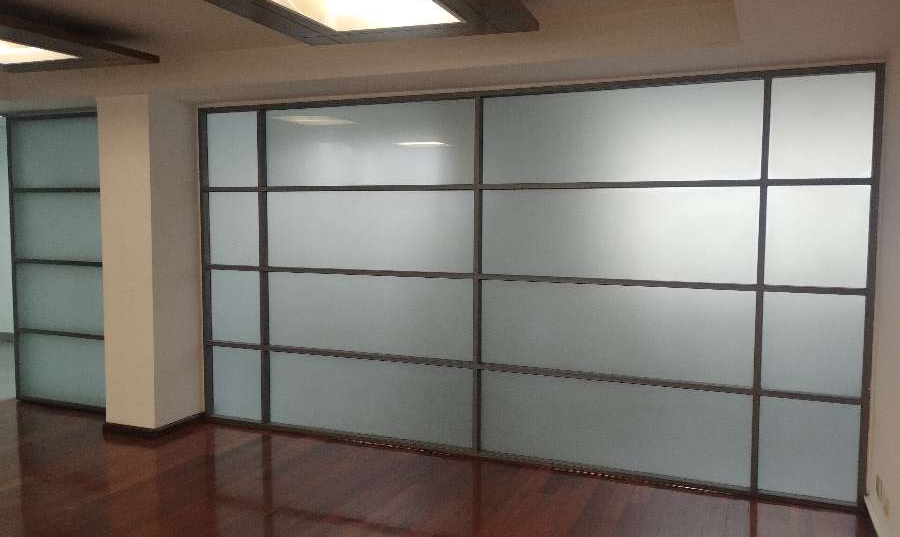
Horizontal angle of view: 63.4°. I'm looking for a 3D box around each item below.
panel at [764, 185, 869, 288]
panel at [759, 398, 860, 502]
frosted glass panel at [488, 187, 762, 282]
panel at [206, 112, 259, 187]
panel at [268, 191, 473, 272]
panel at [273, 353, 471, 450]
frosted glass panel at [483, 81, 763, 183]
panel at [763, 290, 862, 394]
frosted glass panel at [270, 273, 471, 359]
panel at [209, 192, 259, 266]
[{"bbox_3d":[1.899,-0.165,3.776,0.486,0.532,0.040,2,5,23],"label":"panel"},{"bbox_3d":[1.951,0.980,3.971,0.492,0.532,0.038,2,5,23],"label":"panel"},{"bbox_3d":[0.958,-0.205,4.332,1.622,0.539,0.040,2,5,23],"label":"frosted glass panel"},{"bbox_3d":[-1.584,-0.861,5.322,0.446,0.537,0.038,2,5,23],"label":"panel"},{"bbox_3d":[-0.565,-0.250,4.818,1.563,0.532,0.040,2,5,23],"label":"panel"},{"bbox_3d":[-0.569,0.869,4.900,1.563,0.527,0.040,2,5,23],"label":"panel"},{"bbox_3d":[0.953,-0.777,4.264,1.613,0.537,0.038,2,5,23],"label":"frosted glass panel"},{"bbox_3d":[1.964,0.405,3.952,0.493,0.538,0.040,2,5,23],"label":"panel"},{"bbox_3d":[-0.567,0.308,4.859,1.563,0.534,0.040,2,5,23],"label":"frosted glass panel"},{"bbox_3d":[-1.592,-0.291,5.402,0.449,0.539,0.040,2,5,23],"label":"panel"}]

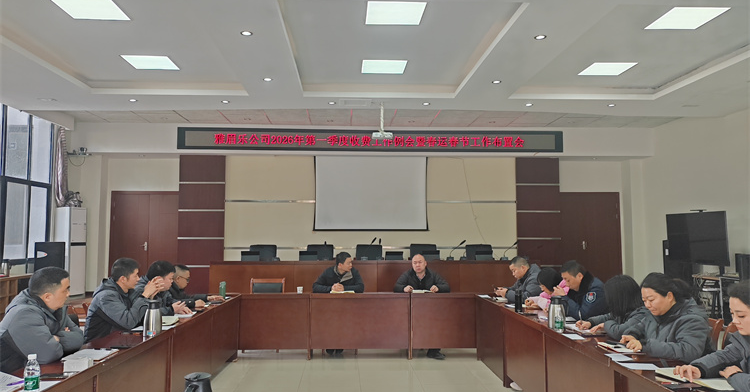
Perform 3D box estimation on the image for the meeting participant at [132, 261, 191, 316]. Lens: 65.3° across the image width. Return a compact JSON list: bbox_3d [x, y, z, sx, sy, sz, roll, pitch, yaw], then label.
[{"bbox_3d":[-2.128,1.231,5.311,0.900,1.200,0.580,0,-4,-2],"label":"meeting participant"}]

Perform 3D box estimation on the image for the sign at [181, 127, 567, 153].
[{"bbox_3d":[-0.035,-1.061,11.147,7.360,0.410,0.100,0,-4,-3],"label":"sign"}]

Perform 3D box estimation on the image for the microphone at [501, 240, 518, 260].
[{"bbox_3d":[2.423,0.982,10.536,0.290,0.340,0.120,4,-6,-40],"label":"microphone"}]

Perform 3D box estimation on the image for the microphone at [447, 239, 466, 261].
[{"bbox_3d":[1.384,0.920,9.905,0.330,0.370,0.130,2,-4,-23],"label":"microphone"}]

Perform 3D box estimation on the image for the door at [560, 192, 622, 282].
[{"bbox_3d":[4.395,0.958,12.084,1.420,2.080,0.100,0,-4,-3],"label":"door"}]

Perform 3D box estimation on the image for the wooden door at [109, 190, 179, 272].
[{"bbox_3d":[-4.767,1.024,12.271,1.480,2.170,0.120,0,-4,-3],"label":"wooden door"}]

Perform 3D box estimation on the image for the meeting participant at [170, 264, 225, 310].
[{"bbox_3d":[-2.090,1.297,5.979,0.880,1.160,0.580,0,-4,-2],"label":"meeting participant"}]

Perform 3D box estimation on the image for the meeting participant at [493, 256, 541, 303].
[{"bbox_3d":[1.664,1.263,6.232,0.720,1.270,0.540,0,-4,-5],"label":"meeting participant"}]

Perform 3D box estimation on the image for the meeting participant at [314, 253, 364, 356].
[{"bbox_3d":[-0.473,1.342,7.384,0.660,1.270,0.720,1,-4,-8],"label":"meeting participant"}]

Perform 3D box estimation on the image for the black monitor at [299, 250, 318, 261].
[{"bbox_3d":[-1.201,1.109,10.596,0.330,0.210,0.060,0,-5,-3],"label":"black monitor"}]

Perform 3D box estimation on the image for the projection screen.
[{"bbox_3d":[-0.089,-0.069,11.895,2.300,1.580,0.060,0,-4,-3],"label":"projection screen"}]

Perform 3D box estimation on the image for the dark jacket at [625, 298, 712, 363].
[{"bbox_3d":[1.813,0.897,3.455,0.540,0.620,0.560,1,-4,-11],"label":"dark jacket"}]

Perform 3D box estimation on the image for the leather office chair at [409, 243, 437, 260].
[{"bbox_3d":[0.841,1.355,10.095,0.580,1.030,0.600,0,-4,-3],"label":"leather office chair"}]

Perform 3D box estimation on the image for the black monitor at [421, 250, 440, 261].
[{"bbox_3d":[0.996,1.056,10.316,0.330,0.200,0.050,0,-5,-3],"label":"black monitor"}]

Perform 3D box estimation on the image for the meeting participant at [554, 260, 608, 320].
[{"bbox_3d":[1.832,1.219,5.487,0.660,1.220,0.520,1,-4,-7],"label":"meeting participant"}]

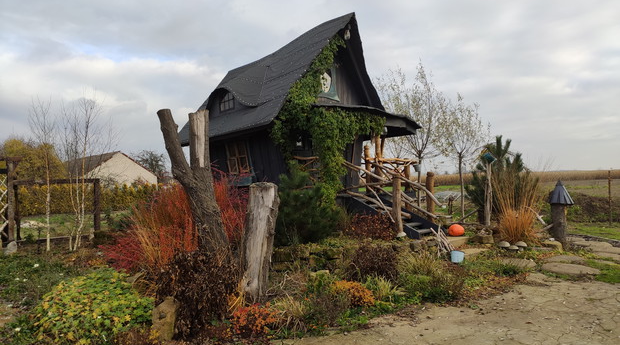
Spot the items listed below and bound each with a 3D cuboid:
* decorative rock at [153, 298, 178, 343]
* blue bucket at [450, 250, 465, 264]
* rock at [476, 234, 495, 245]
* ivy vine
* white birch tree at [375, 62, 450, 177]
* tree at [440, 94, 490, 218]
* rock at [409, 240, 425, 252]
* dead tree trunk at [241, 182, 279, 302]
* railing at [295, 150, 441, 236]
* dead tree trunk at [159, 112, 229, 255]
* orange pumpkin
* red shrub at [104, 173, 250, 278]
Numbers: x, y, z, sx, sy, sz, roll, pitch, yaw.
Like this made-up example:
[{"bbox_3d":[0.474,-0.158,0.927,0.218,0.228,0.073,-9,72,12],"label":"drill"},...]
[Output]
[{"bbox_3d":[-1.427,1.452,4.600,0.250,0.450,0.220,-1,-1,6],"label":"decorative rock"},{"bbox_3d":[2.724,1.570,8.600,0.250,0.250,0.250,-1,-1,0],"label":"blue bucket"},{"bbox_3d":[3.693,1.410,9.800,0.370,0.210,0.290,-1,-1,0],"label":"rock"},{"bbox_3d":[0.455,-1.247,12.100,3.100,4.600,1.200,-1,-1,-34],"label":"ivy vine"},{"bbox_3d":[3.566,-1.148,16.200,2.500,5.000,2.300,-1,-1,0],"label":"white birch tree"},{"bbox_3d":[5.308,-0.515,16.000,1.750,4.300,1.750,-1,-1,0],"label":"tree"},{"bbox_3d":[2.127,1.478,9.300,0.310,0.230,0.260,-1,-1,0],"label":"rock"},{"bbox_3d":[-0.634,0.879,5.850,0.430,1.480,0.400,-1,-1,0],"label":"dead tree trunk"},{"bbox_3d":[1.320,0.420,9.950,3.050,1.650,1.600,-1,-1,-33],"label":"railing"},{"bbox_3d":[-1.612,0.349,6.500,1.050,2.400,0.600,-1,-1,0],"label":"dead tree trunk"},{"bbox_3d":[3.429,1.358,10.900,0.370,0.270,0.370,-1,-1,0],"label":"orange pumpkin"},{"bbox_3d":[-2.299,0.899,7.900,2.500,1.650,1.800,-1,-1,0],"label":"red shrub"}]

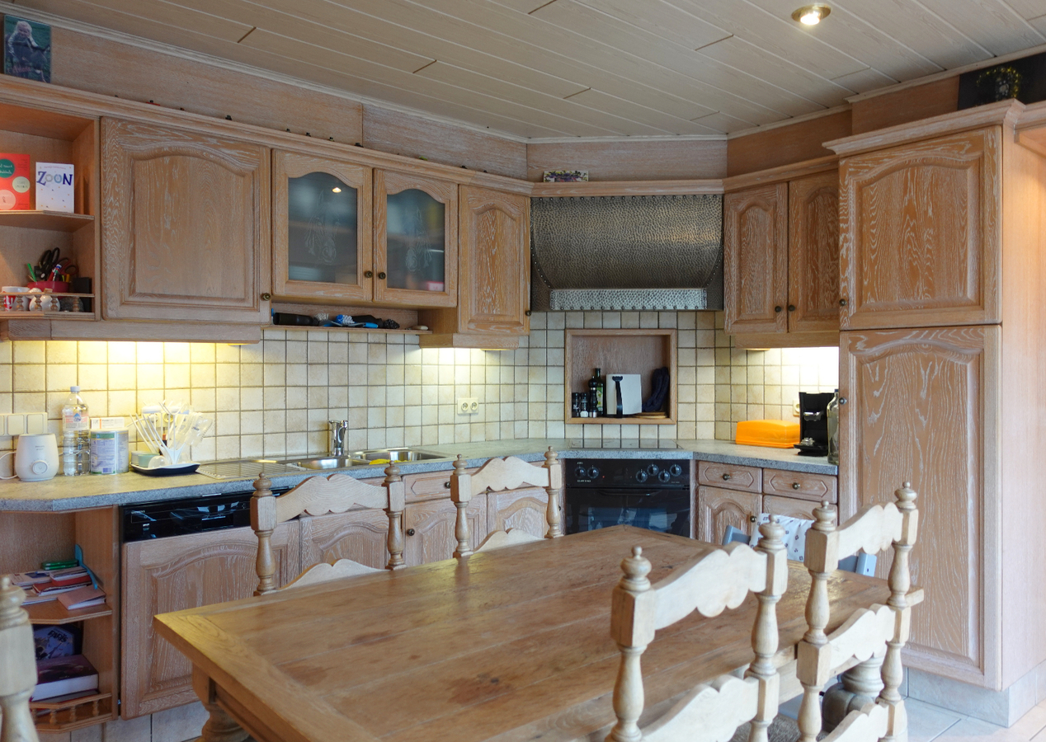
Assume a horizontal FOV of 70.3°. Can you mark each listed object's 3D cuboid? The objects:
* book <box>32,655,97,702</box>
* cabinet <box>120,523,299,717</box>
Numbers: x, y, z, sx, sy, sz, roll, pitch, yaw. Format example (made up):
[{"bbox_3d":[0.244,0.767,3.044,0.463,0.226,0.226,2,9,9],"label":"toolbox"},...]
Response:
[{"bbox_3d":[-1.588,1.050,2.551,0.186,0.053,0.223,0,0,-40],"label":"book"},{"bbox_3d":[-1.238,0.834,2.788,0.587,0.576,0.571,0,0,-38],"label":"cabinet"}]

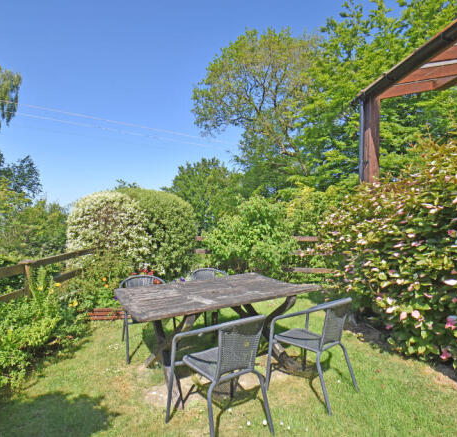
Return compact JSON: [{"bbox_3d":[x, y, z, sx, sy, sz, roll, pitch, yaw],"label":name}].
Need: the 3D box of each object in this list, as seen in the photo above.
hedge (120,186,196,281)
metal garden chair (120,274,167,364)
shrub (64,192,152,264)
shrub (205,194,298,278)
[{"bbox_3d":[-1.600,0.335,6.000,1.750,1.950,1.650,0,0,0],"label":"hedge"},{"bbox_3d":[-0.860,0.985,2.900,0.550,0.730,0.570,0,0,-29],"label":"metal garden chair"},{"bbox_3d":[-2.600,0.320,5.950,1.800,1.800,1.700,0,0,0],"label":"shrub"},{"bbox_3d":[0.470,0.415,5.800,1.920,1.750,1.550,0,0,0],"label":"shrub"}]

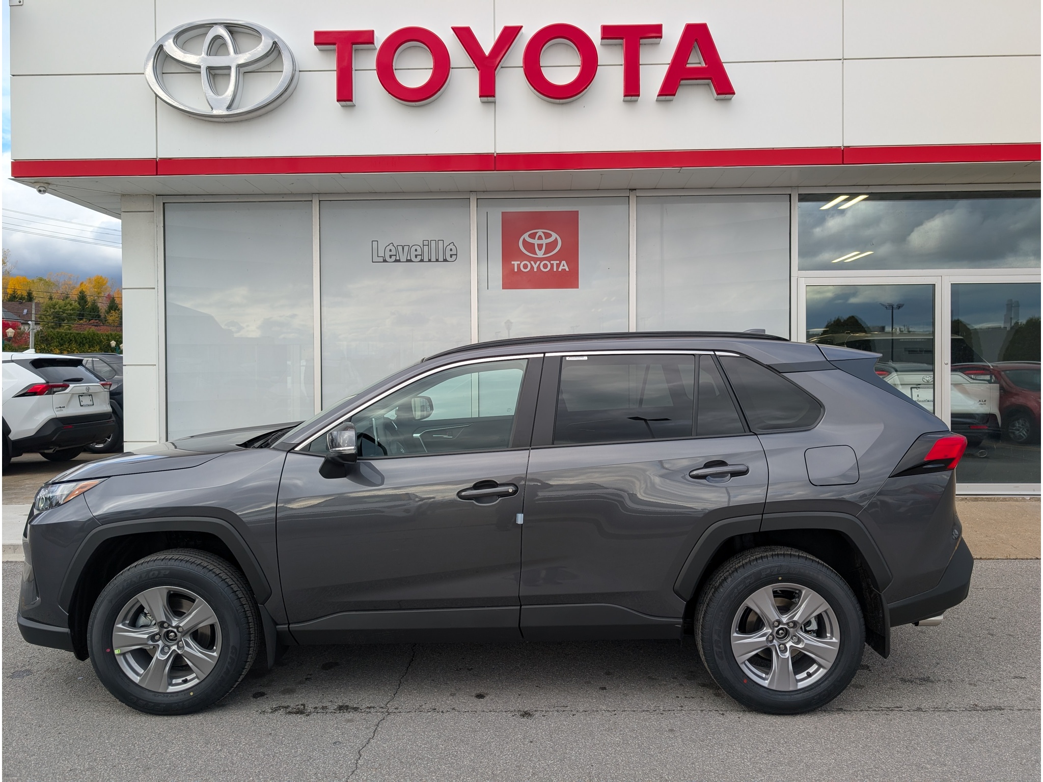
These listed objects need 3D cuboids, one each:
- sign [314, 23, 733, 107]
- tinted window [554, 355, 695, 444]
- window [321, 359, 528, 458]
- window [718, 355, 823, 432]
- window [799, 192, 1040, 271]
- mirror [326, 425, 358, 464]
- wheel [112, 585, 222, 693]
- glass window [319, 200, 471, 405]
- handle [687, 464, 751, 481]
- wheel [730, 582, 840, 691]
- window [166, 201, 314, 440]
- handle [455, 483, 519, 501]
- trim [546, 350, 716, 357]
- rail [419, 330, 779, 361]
[{"bbox_3d":[0.019,-3.439,7.642,4.405,0.800,0.140,0,0,2],"label":"sign"},{"bbox_3d":[0.464,0.031,3.201,0.650,0.420,0.060,0,-19,1],"label":"tinted window"},{"bbox_3d":[-0.432,0.077,3.281,0.922,0.437,0.170,0,0,1],"label":"window"},{"bbox_3d":[1.114,0.016,3.203,0.460,0.370,0.070,0,-19,1],"label":"window"},{"bbox_3d":[4.067,-1.528,6.922,2.801,0.756,0.060,0,0,2],"label":"window"},{"bbox_3d":[-0.733,0.218,3.030,0.135,0.175,0.220,0,2,1],"label":"mirror"},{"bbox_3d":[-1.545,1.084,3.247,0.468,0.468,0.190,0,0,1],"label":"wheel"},{"bbox_3d":[-1.237,-0.477,7.088,1.498,2.801,0.060,0,0,2],"label":"glass window"},{"bbox_3d":[0.852,0.347,3.142,0.261,0.072,0.055,0,0,1],"label":"handle"},{"bbox_3d":[1.142,1.056,3.215,0.470,0.470,0.200,0,2,1],"label":"wheel"},{"bbox_3d":[-2.782,-0.466,7.134,1.481,2.801,0.060,0,0,2],"label":"window"},{"bbox_3d":[-0.144,0.435,3.151,0.264,0.077,0.055,0,0,1],"label":"handle"},{"bbox_3d":[0.509,-0.174,3.355,0.788,0.026,0.027,0,0,1],"label":"trim"},{"bbox_3d":[0.398,-0.216,3.449,1.736,0.137,0.075,0,0,1],"label":"rail"}]

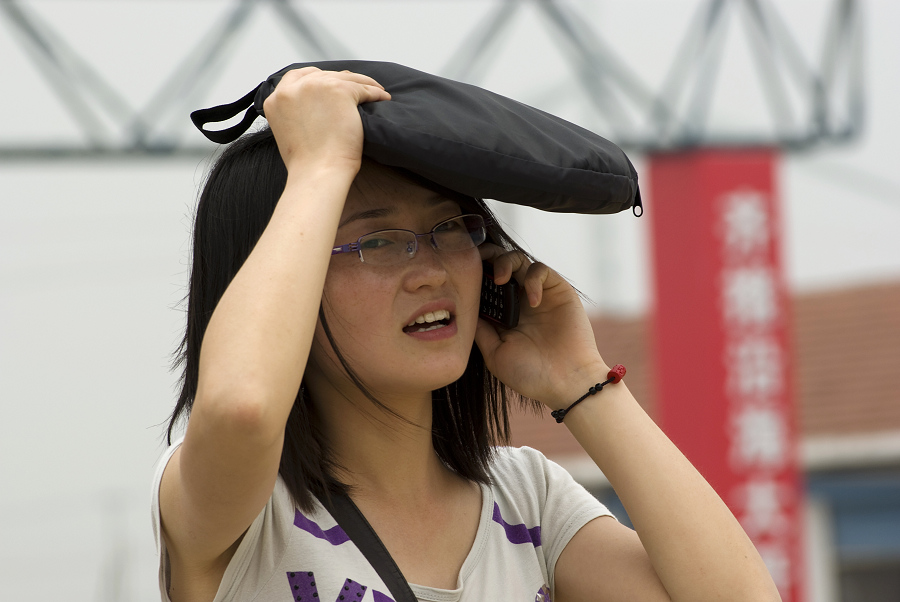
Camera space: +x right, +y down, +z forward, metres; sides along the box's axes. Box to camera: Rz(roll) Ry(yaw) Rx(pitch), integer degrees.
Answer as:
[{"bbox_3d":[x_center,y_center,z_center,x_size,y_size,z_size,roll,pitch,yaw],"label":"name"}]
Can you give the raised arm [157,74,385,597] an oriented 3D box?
[{"bbox_3d":[-0.134,0.024,7.190,0.175,0.410,0.270,3,-1,-10],"label":"raised arm"}]

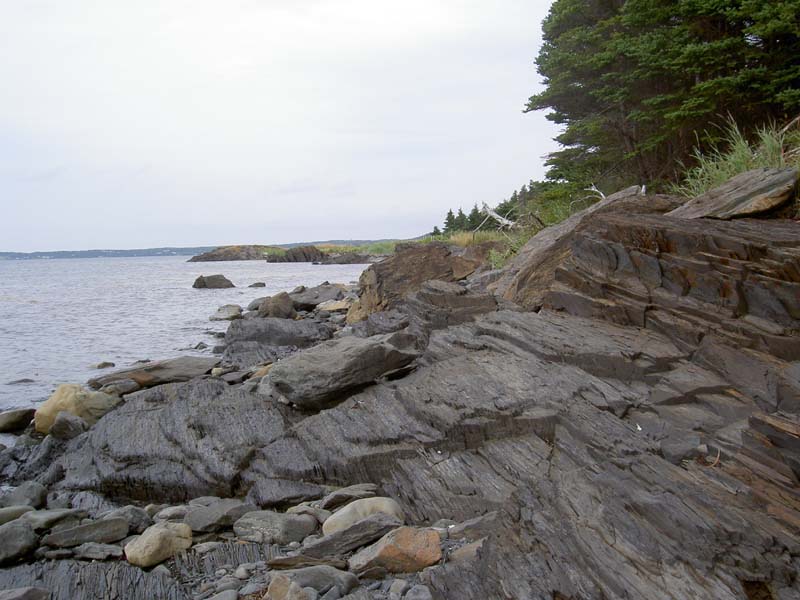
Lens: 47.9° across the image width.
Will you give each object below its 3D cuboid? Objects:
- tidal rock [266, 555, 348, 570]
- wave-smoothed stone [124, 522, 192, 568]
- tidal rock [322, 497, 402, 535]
[{"bbox_3d":[-0.467,1.326,4.554,0.380,0.060,0.200,-1,3,0],"label":"tidal rock"},{"bbox_3d":[-1.204,1.214,4.500,0.324,0.190,0.211,-3,4,-35],"label":"wave-smoothed stone"},{"bbox_3d":[-0.191,1.152,4.750,0.436,0.183,0.240,-3,3,-25],"label":"tidal rock"}]

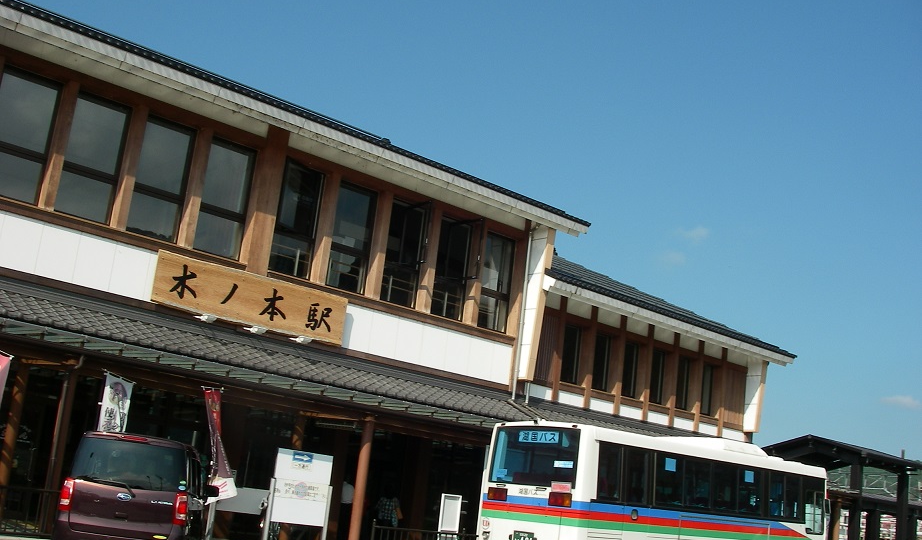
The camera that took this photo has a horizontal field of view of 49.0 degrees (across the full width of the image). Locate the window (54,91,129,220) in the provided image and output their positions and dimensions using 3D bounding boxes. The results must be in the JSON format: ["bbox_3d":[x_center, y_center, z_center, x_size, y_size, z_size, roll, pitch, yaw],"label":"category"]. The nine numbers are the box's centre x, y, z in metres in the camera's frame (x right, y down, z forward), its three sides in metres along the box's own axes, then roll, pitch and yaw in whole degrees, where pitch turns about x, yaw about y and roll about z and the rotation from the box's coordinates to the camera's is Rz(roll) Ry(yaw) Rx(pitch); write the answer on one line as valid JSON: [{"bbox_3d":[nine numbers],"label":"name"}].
[{"bbox_3d":[-7.103,-2.151,19.470,1.220,2.400,0.130,17,-17,-38],"label":"window"}]

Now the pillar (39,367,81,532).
[{"bbox_3d":[-6.035,2.723,15.241,0.200,2.520,0.200,17,-17,-38],"label":"pillar"}]

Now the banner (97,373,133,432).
[{"bbox_3d":[-5.426,2.515,15.678,0.080,1.750,0.580,0,-14,24],"label":"banner"}]

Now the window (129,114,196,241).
[{"bbox_3d":[-5.874,-1.789,19.849,1.050,2.400,0.130,17,-17,-39],"label":"window"}]

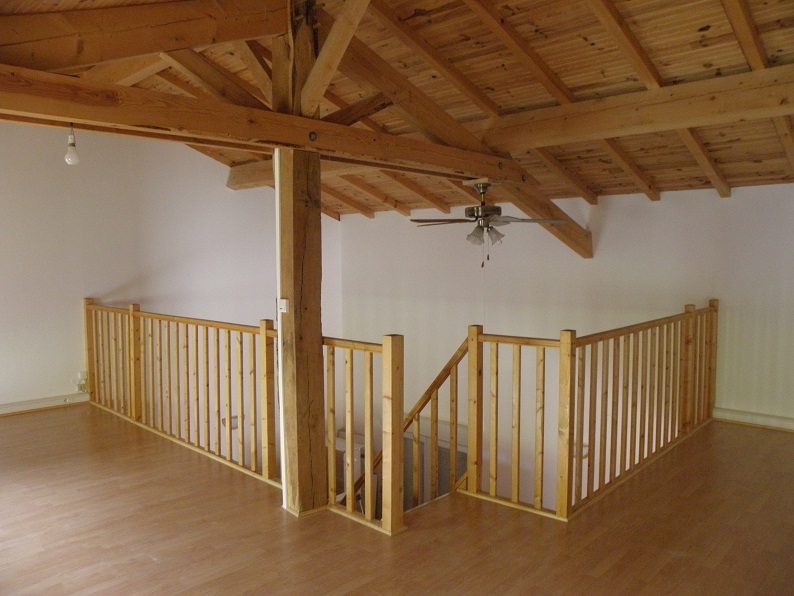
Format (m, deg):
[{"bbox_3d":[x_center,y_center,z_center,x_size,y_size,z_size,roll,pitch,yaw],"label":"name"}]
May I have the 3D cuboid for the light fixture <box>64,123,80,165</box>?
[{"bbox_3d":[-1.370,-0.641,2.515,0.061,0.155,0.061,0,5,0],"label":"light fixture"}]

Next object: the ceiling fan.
[{"bbox_3d":[0.690,-0.652,4.710,1.300,0.530,1.300,0,5,0],"label":"ceiling fan"}]

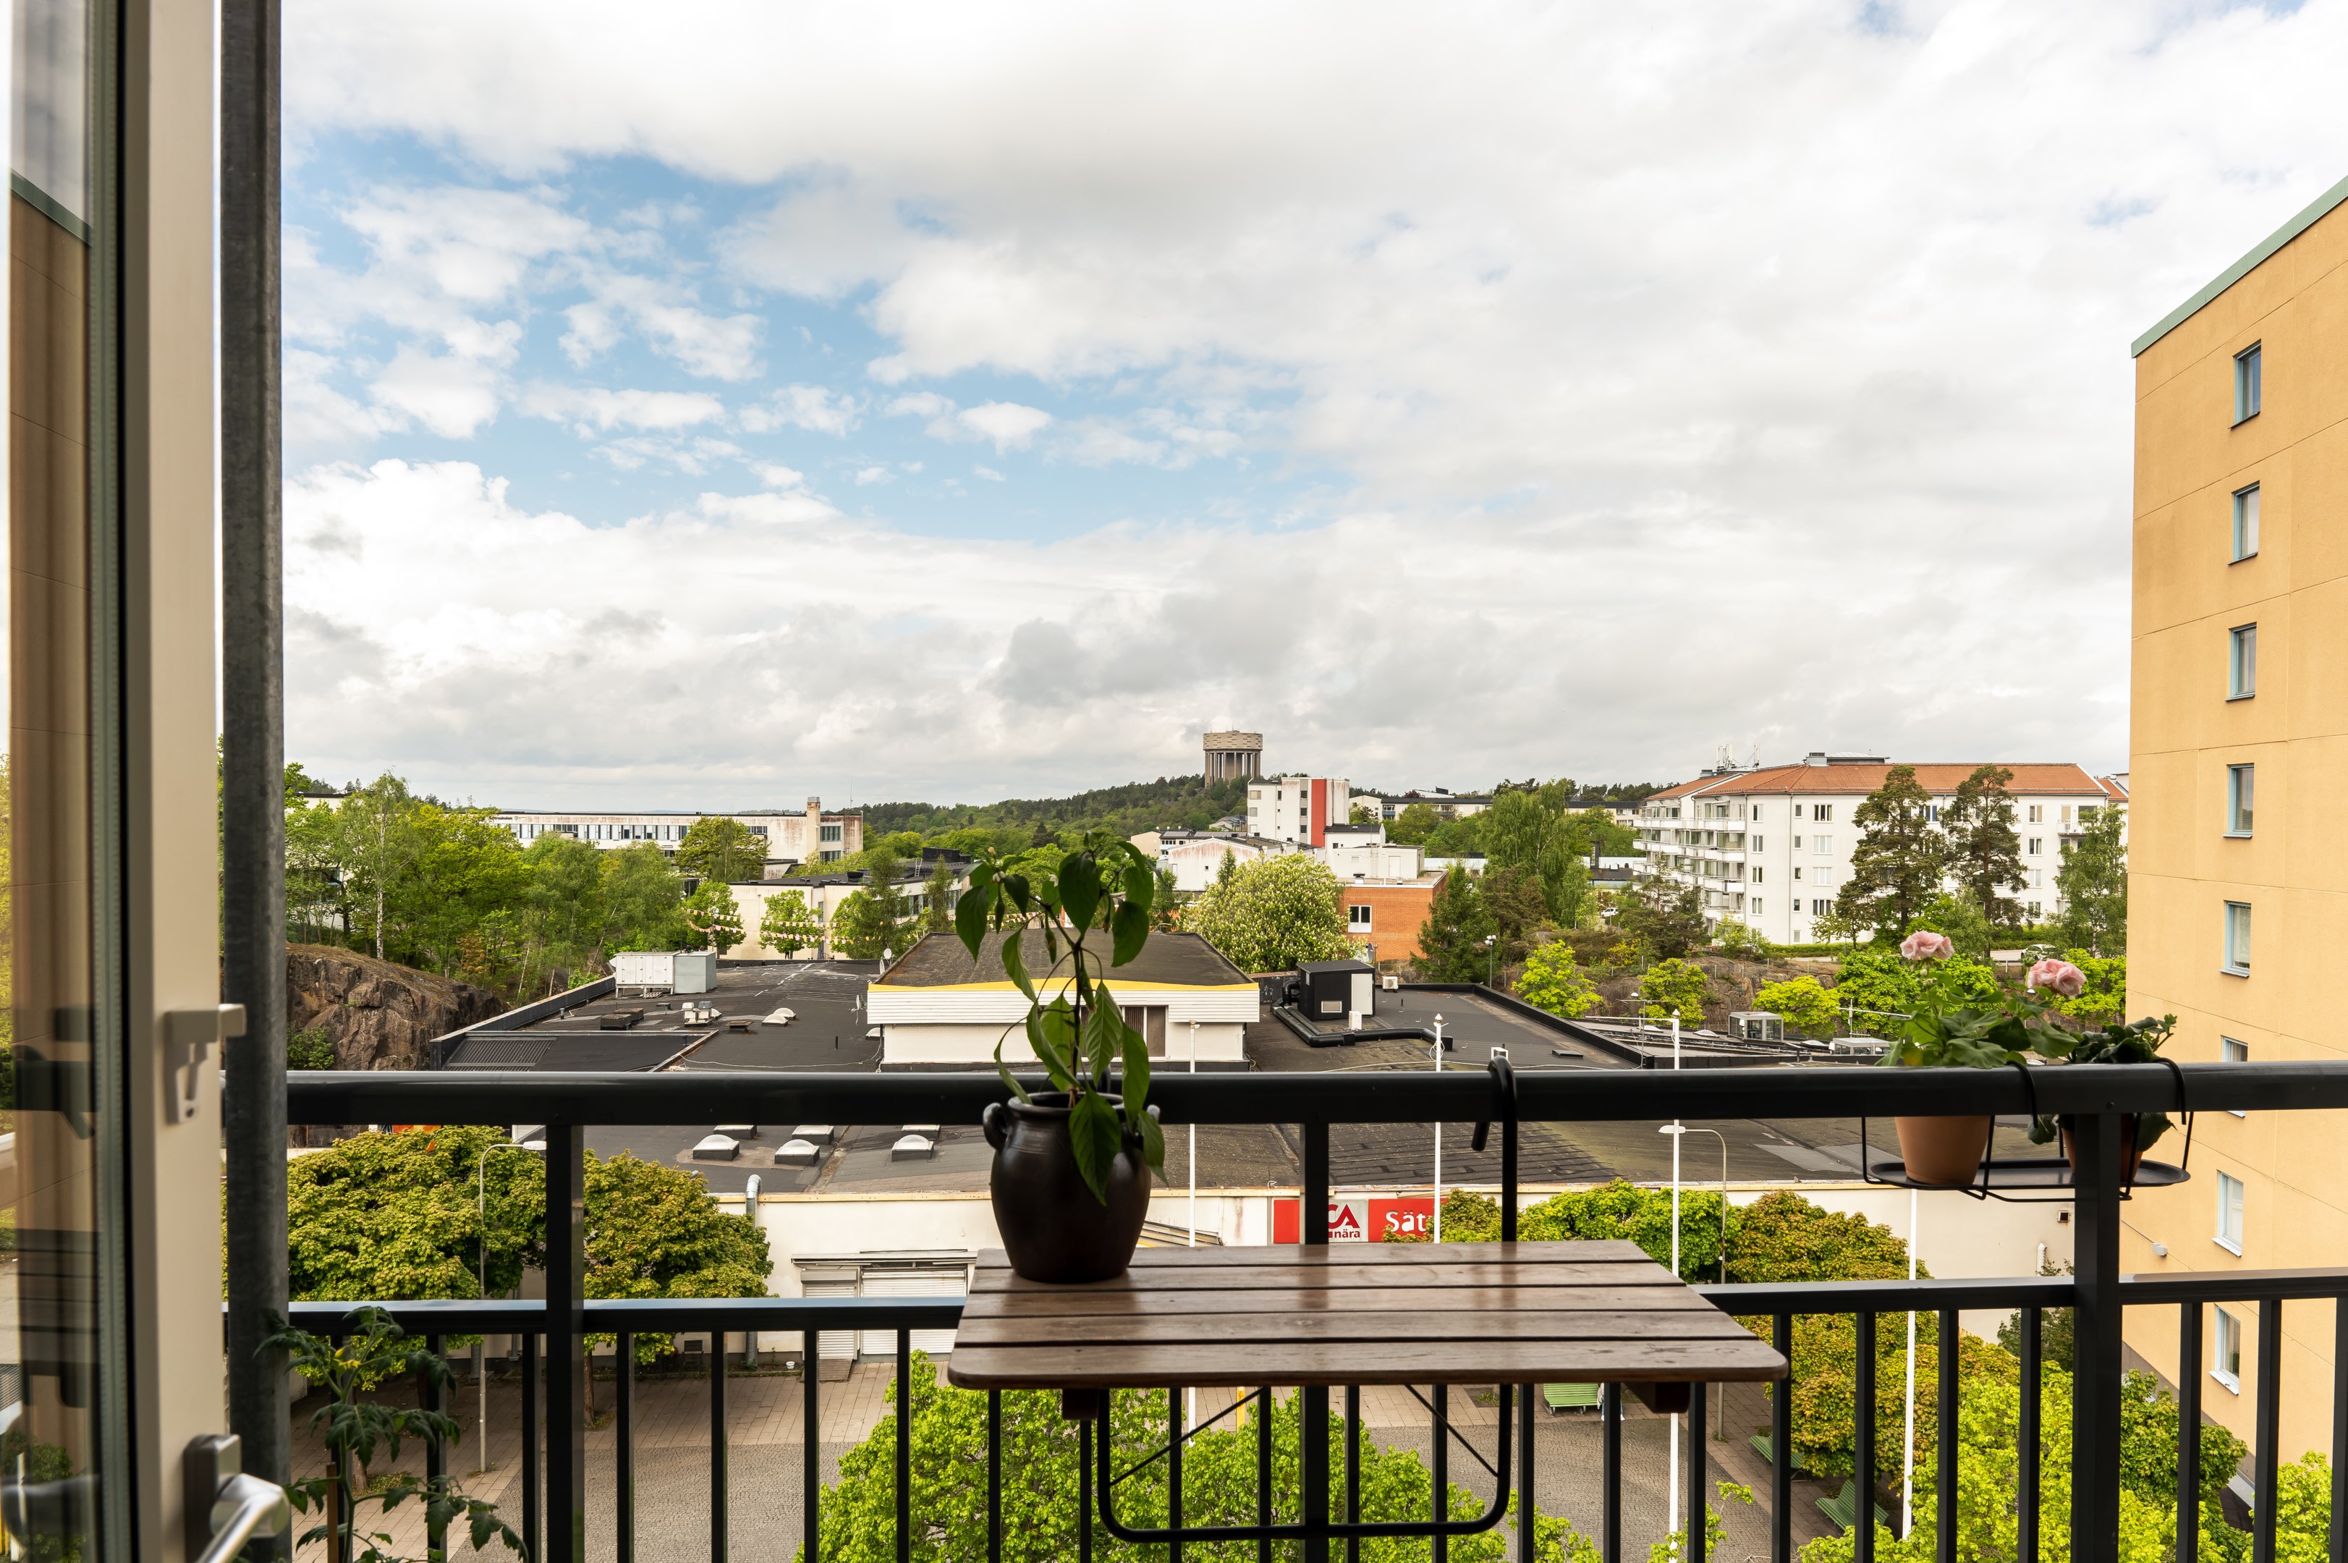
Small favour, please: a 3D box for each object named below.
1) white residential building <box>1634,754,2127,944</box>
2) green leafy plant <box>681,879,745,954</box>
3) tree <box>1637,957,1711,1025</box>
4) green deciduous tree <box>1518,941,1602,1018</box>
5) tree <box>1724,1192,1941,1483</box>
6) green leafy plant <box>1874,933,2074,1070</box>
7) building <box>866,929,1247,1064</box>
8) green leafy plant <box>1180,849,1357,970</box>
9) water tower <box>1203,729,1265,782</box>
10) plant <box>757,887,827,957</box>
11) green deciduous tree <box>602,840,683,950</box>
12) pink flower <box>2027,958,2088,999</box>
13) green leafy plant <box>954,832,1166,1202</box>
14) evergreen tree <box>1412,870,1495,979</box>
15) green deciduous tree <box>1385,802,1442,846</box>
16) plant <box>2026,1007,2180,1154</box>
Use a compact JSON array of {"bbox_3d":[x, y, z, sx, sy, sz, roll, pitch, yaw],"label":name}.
[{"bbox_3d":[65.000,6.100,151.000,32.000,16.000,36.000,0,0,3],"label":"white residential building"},{"bbox_3d":[-30.021,9.446,102.000,4.200,6.100,4.100,0,0,0],"label":"green leafy plant"},{"bbox_3d":[27.500,12.000,86.000,4.200,4.800,4.200,0,-1,-4],"label":"tree"},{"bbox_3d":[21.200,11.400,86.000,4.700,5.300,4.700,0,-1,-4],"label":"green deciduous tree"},{"bbox_3d":[12.611,10.743,30.000,4.300,5.700,4.400,0,0,0],"label":"tree"},{"bbox_3d":[1.058,0.296,2.070,0.265,0.200,0.220,0,-1,-4],"label":"green leafy plant"},{"bbox_3d":[-4.600,8.600,65.000,13.500,3.200,22.000,0,-1,-4],"label":"building"},{"bbox_3d":[5.193,7.561,86.000,9.400,7.160,9.000,0,0,0],"label":"green leafy plant"},{"bbox_3d":[34.300,-11.500,900.000,33.000,37.000,33.000,0,-1,-4],"label":"water tower"},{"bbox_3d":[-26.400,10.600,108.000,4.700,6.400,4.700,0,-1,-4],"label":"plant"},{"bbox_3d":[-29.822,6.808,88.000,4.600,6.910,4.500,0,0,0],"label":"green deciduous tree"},{"bbox_3d":[1.173,0.262,2.080,0.077,0.055,0.070,0,-1,-4],"label":"pink flower"},{"bbox_3d":[-0.129,0.268,1.770,0.240,0.420,0.230,0,-1,-4],"label":"green leafy plant"},{"bbox_3d":[14.891,7.735,83.000,4.300,6.420,4.200,0,0,0],"label":"evergreen tree"},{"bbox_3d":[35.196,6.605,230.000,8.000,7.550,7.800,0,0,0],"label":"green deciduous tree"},{"bbox_3d":[1.253,0.404,2.110,0.210,0.200,0.190,0,-1,-4],"label":"plant"}]

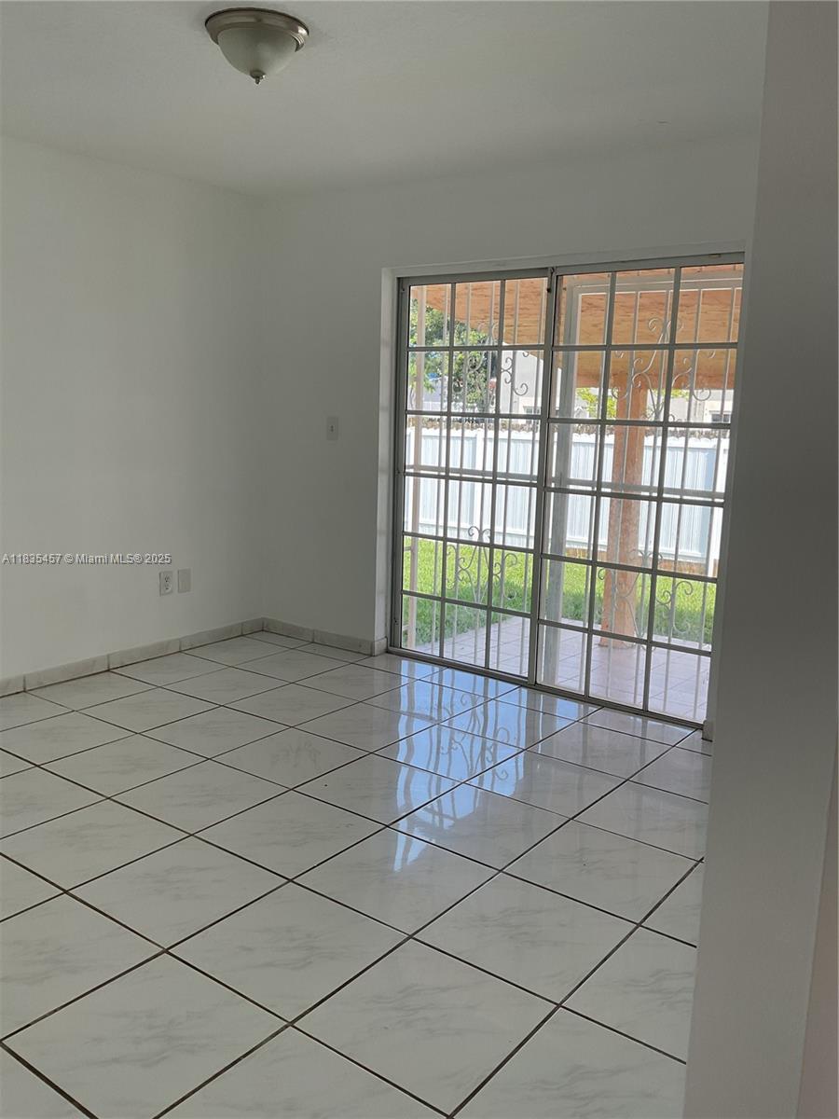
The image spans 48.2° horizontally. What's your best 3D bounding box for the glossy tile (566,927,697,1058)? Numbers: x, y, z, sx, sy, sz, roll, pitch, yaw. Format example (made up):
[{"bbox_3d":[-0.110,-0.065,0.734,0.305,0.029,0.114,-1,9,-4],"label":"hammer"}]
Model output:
[{"bbox_3d":[0.646,1.066,2.274,0.440,0.012,0.440,9,13,36],"label":"glossy tile"}]

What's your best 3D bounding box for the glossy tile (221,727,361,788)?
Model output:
[{"bbox_3d":[-0.503,0.784,3.686,0.440,0.012,0.440,9,13,36],"label":"glossy tile"}]

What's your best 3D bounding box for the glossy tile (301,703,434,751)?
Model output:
[{"bbox_3d":[-0.235,0.738,4.108,0.447,0.010,0.447,9,13,36],"label":"glossy tile"}]

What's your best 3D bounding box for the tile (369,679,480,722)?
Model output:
[{"bbox_3d":[0.041,0.680,4.464,0.447,0.010,0.447,9,13,36],"label":"tile"}]

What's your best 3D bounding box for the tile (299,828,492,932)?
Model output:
[{"bbox_3d":[-0.064,0.954,2.804,0.440,0.012,0.440,9,13,36],"label":"tile"}]

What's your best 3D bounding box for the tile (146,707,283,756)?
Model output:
[{"bbox_3d":[-0.870,0.737,4.001,0.448,0.010,0.448,9,13,36],"label":"tile"}]

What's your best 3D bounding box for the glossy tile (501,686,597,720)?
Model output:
[{"bbox_3d":[0.617,0.691,4.470,0.447,0.010,0.244,9,13,36],"label":"glossy tile"}]

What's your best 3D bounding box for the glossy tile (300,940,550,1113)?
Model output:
[{"bbox_3d":[0.020,1.067,2.188,0.440,0.012,0.440,9,13,36],"label":"glossy tile"}]

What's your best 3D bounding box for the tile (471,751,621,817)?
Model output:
[{"bbox_3d":[0.488,0.852,3.567,0.447,0.010,0.447,9,13,36],"label":"tile"}]

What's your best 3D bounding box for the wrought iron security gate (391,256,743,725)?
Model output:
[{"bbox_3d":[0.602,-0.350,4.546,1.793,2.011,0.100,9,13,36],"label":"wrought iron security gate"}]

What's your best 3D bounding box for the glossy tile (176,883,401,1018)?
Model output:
[{"bbox_3d":[-0.340,1.022,2.483,0.448,0.010,0.448,9,13,36],"label":"glossy tile"}]

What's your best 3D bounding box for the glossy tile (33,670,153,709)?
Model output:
[{"bbox_3d":[-1.570,0.627,4.525,0.398,0.010,0.448,9,13,36],"label":"glossy tile"}]

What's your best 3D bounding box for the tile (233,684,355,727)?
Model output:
[{"bbox_3d":[-0.596,0.681,4.378,0.447,0.010,0.447,9,13,36],"label":"tile"}]

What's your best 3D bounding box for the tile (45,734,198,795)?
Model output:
[{"bbox_3d":[-1.130,0.785,3.599,0.440,0.012,0.440,9,13,36],"label":"tile"}]

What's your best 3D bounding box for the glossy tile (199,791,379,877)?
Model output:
[{"bbox_3d":[-0.426,0.912,3.124,0.447,0.010,0.447,9,13,36],"label":"glossy tile"}]

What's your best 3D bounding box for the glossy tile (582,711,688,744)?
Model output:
[{"bbox_3d":[0.978,0.748,4.200,0.447,0.010,0.244,9,13,36],"label":"glossy tile"}]

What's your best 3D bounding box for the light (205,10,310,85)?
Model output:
[{"bbox_3d":[-0.476,-1.483,2.763,0.295,0.151,0.295,1,10,0],"label":"light"}]

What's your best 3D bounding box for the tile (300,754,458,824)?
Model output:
[{"bbox_3d":[-0.150,0.850,3.463,0.448,0.010,0.448,9,13,36],"label":"tile"}]

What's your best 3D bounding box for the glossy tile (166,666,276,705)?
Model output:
[{"bbox_3d":[-0.958,0.625,4.649,0.447,0.010,0.447,9,13,36],"label":"glossy tile"}]

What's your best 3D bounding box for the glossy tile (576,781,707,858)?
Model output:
[{"bbox_3d":[0.845,0.904,3.280,0.448,0.010,0.448,9,13,36],"label":"glossy tile"}]

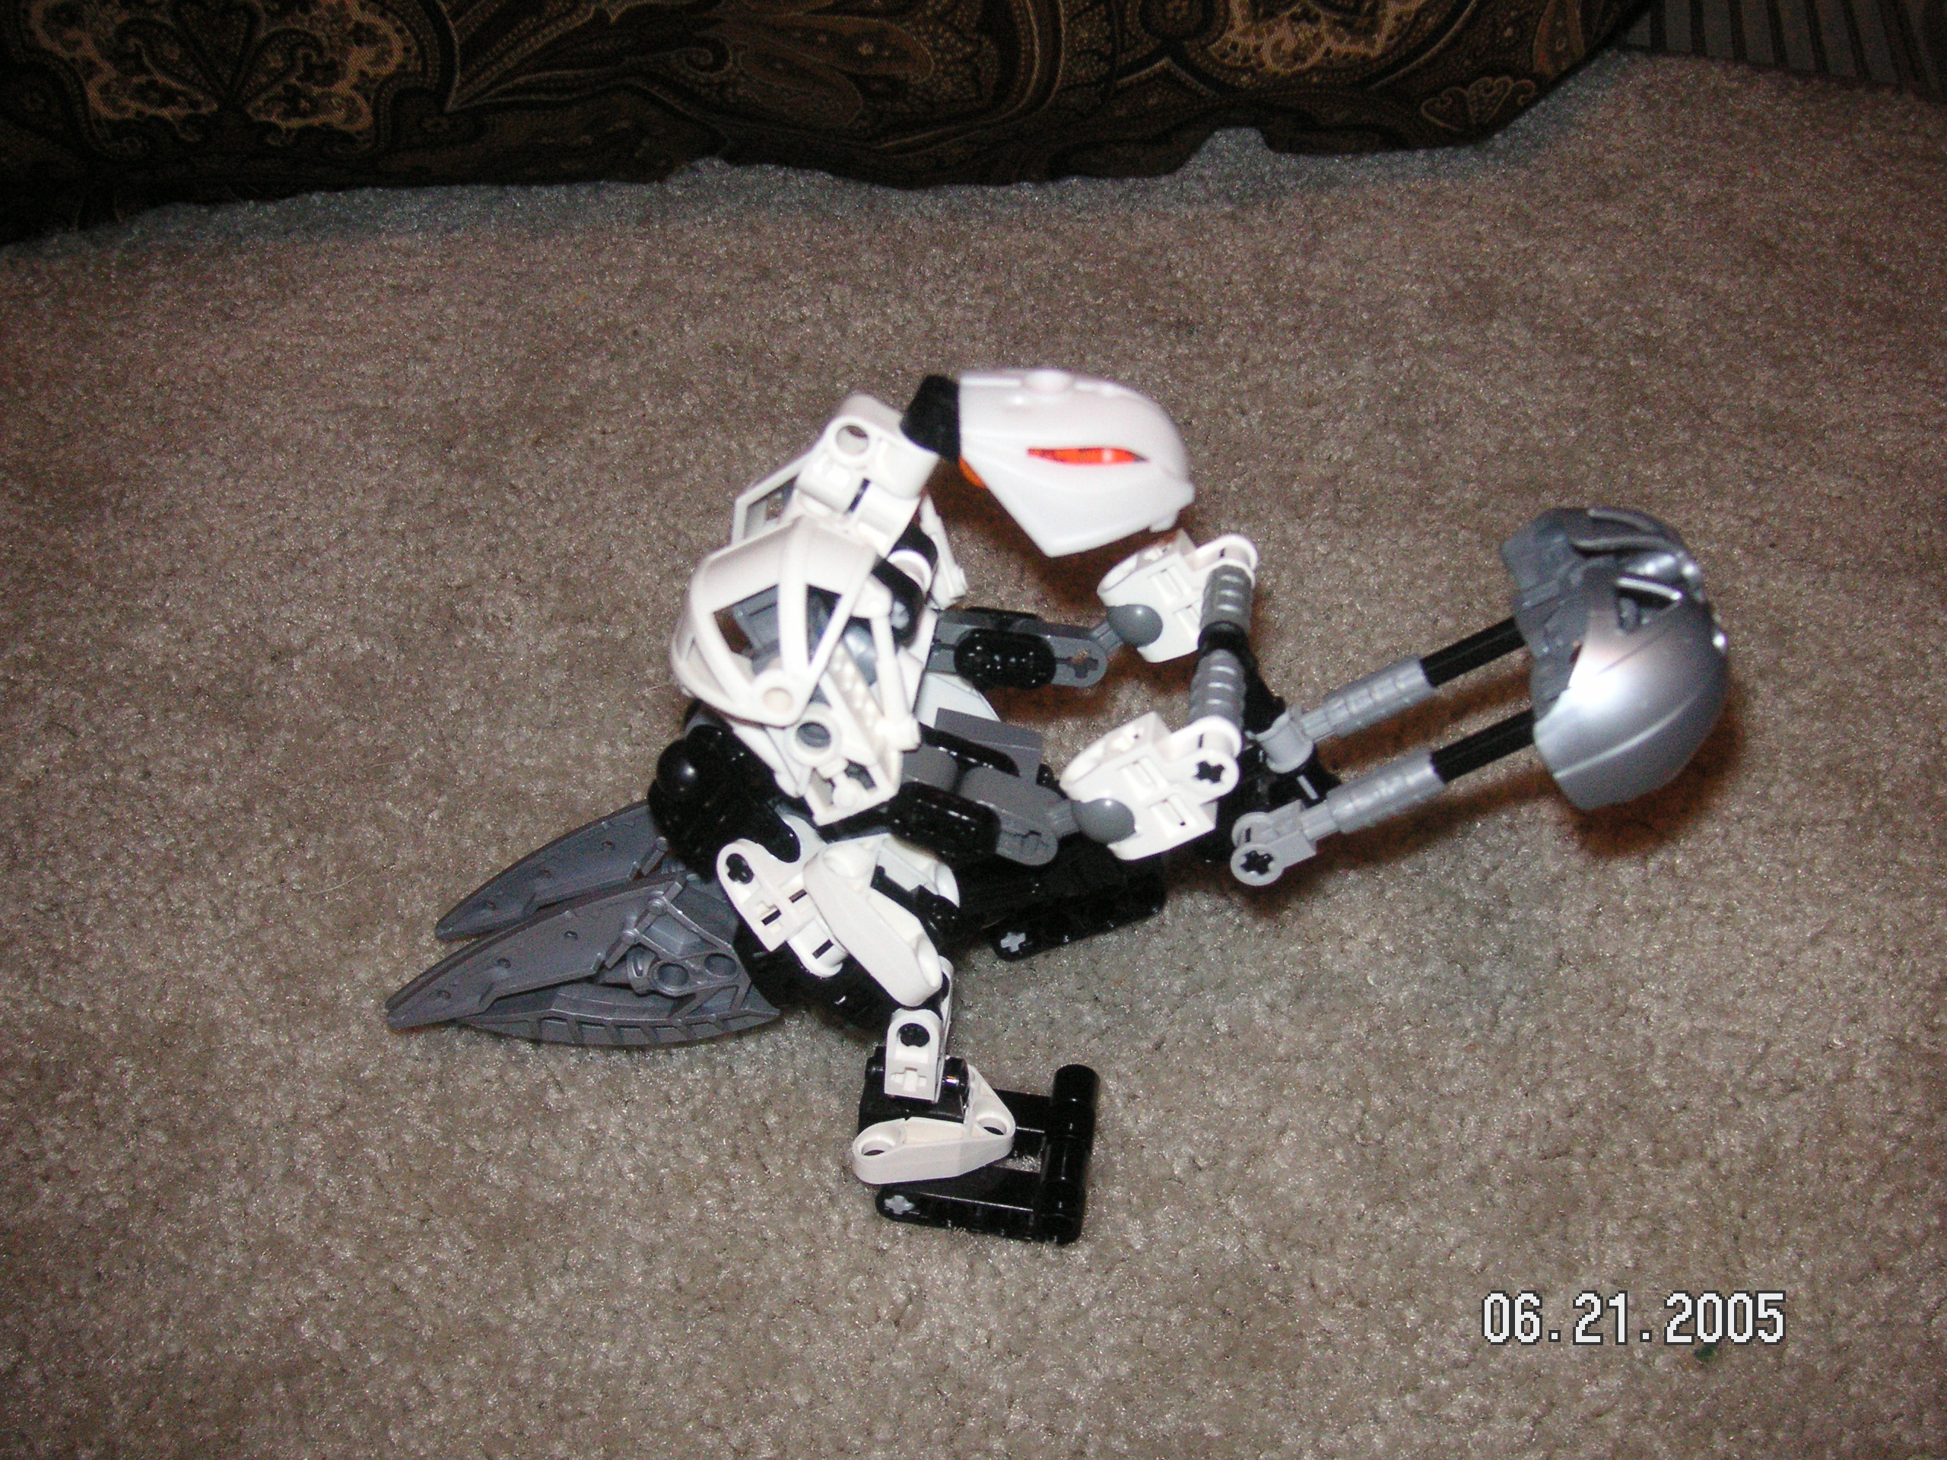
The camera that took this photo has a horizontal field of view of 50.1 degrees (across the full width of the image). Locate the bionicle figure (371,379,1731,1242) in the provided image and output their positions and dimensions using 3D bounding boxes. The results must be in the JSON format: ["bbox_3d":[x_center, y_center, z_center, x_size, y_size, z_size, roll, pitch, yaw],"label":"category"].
[{"bbox_3d":[0.006,-0.001,0.321,0.204,0.119,0.102,5,37,6],"label":"bionicle figure"}]

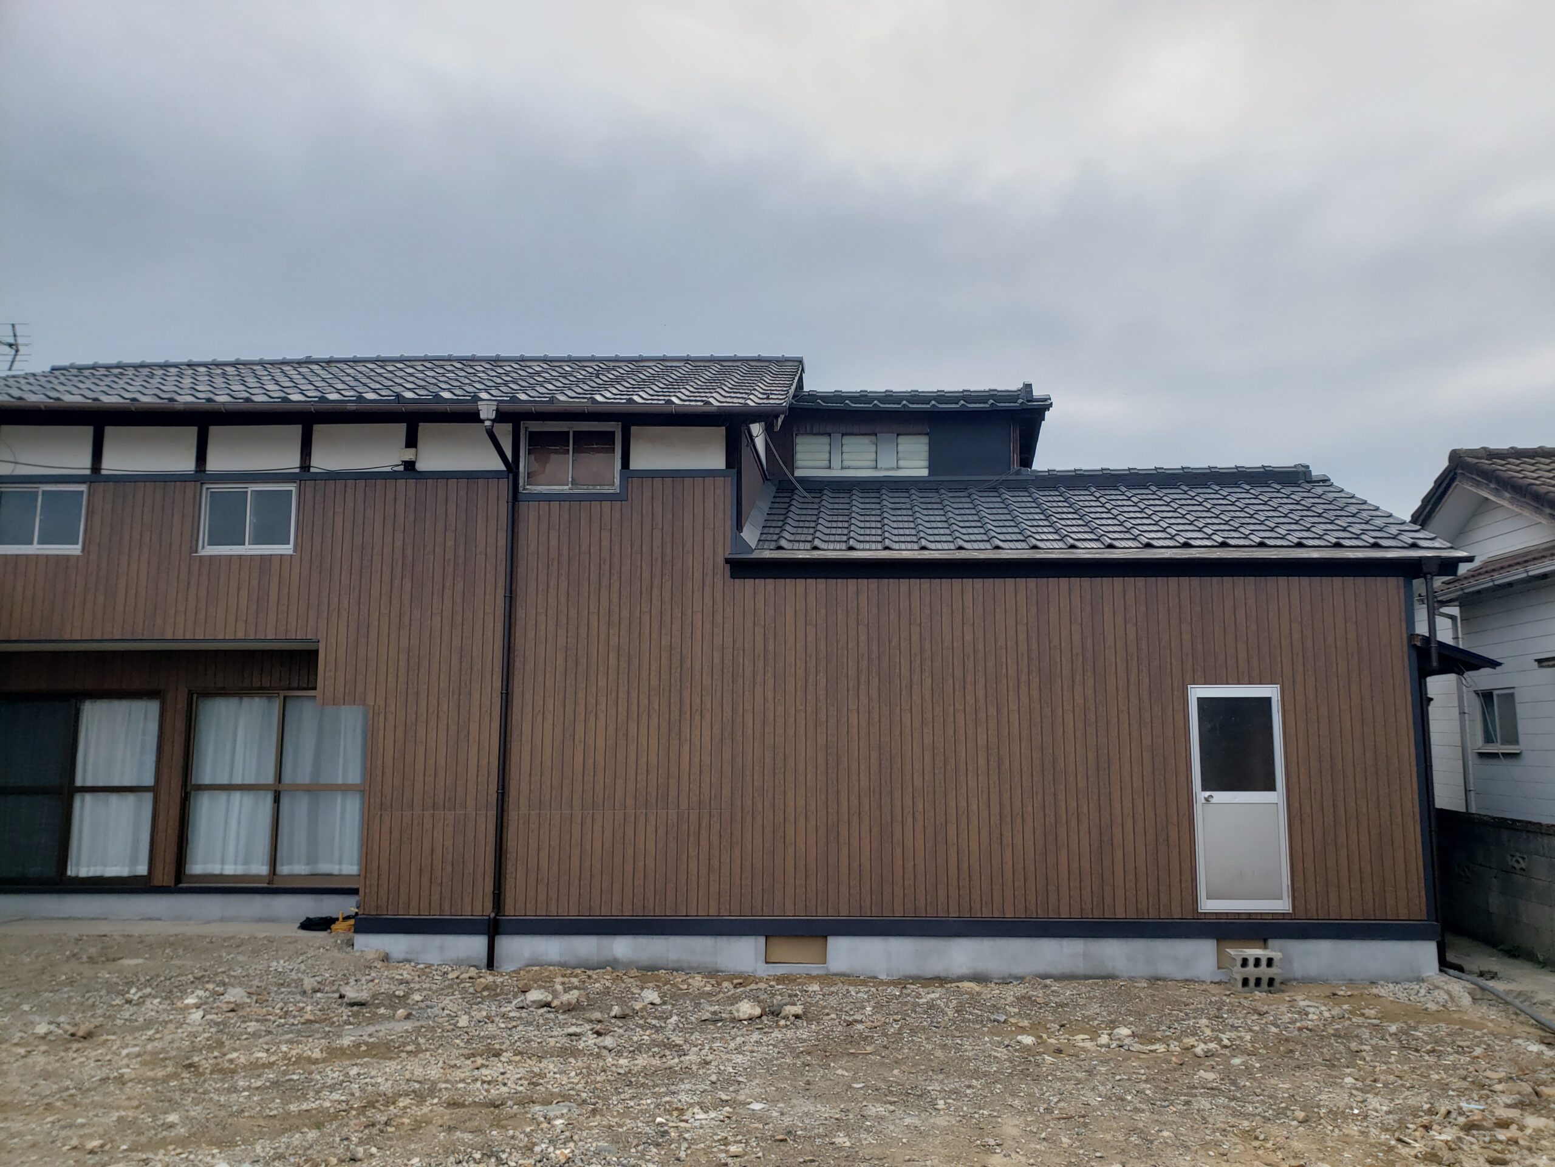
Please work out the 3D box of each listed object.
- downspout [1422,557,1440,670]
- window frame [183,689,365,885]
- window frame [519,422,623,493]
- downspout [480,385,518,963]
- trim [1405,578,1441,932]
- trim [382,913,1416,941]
[{"bbox_3d":[5.417,0.243,9.634,0.155,0.927,0.140,0,-8,1],"label":"downspout"},{"bbox_3d":[-4.751,1.941,11.137,1.770,1.789,0.110,0,-8,1],"label":"window frame"},{"bbox_3d":[-1.814,-1.103,10.272,0.885,0.634,0.090,0,-8,1],"label":"window frame"},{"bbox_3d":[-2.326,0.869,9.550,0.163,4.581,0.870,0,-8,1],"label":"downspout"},{"bbox_3d":[5.383,1.389,9.803,0.082,2.870,0.080,0,-8,1],"label":"trim"},{"bbox_3d":[0.949,2.851,9.654,8.970,0.146,0.050,0,-8,1],"label":"trim"}]

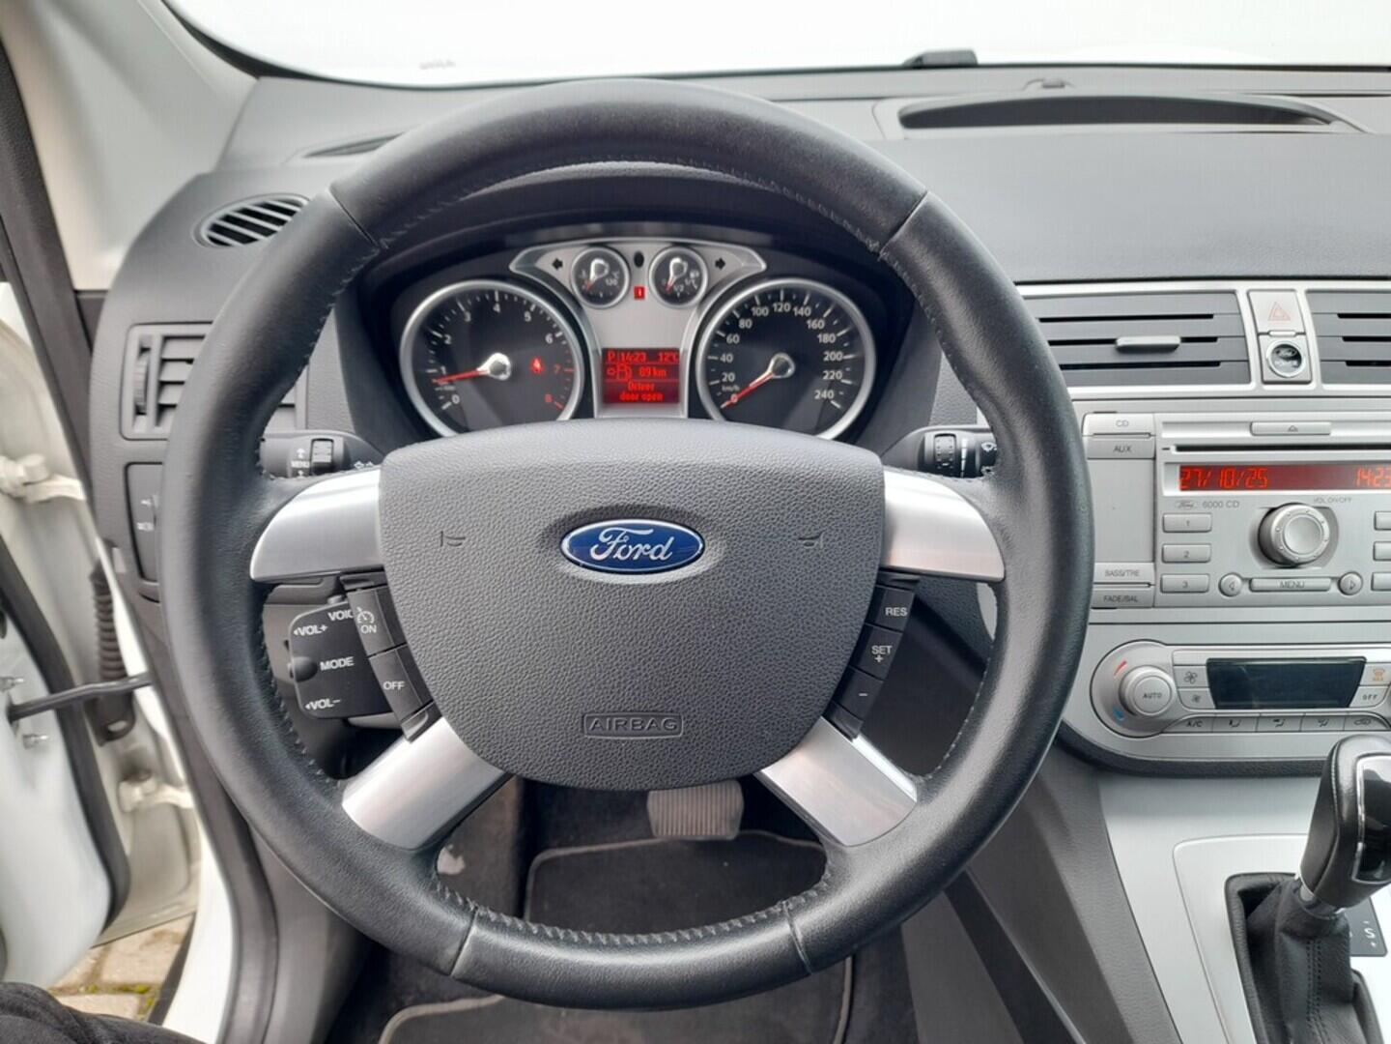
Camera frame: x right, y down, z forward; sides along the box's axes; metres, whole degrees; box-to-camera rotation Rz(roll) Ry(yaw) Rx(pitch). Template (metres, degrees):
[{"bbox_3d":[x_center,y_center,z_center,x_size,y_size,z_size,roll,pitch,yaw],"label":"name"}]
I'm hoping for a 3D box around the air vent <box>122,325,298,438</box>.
[{"bbox_3d":[-0.297,-0.086,0.622,0.114,0.072,0.030,0,-7,-2],"label":"air vent"}]

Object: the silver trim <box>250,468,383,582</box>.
[{"bbox_3d":[-0.158,0.001,0.420,0.051,0.047,0.023,0,0,0],"label":"silver trim"}]

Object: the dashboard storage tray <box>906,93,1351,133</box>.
[{"bbox_3d":[0.352,-0.336,0.825,0.375,0.036,0.060,0,24,0],"label":"dashboard storage tray"}]

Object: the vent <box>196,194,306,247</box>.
[{"bbox_3d":[-0.311,-0.212,0.705,0.084,0.020,0.056,-11,46,11],"label":"vent"}]

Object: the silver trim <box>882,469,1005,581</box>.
[{"bbox_3d":[0.103,0.001,0.420,0.049,0.047,0.023,0,0,0],"label":"silver trim"}]

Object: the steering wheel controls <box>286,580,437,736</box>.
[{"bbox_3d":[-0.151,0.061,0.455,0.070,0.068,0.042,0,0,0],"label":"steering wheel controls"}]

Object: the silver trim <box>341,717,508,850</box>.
[{"bbox_3d":[-0.114,0.110,0.420,0.066,0.041,0.023,-39,0,0],"label":"silver trim"}]

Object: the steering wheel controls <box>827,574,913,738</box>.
[{"bbox_3d":[0.076,0.058,0.433,0.026,0.072,0.020,22,0,0],"label":"steering wheel controls"}]

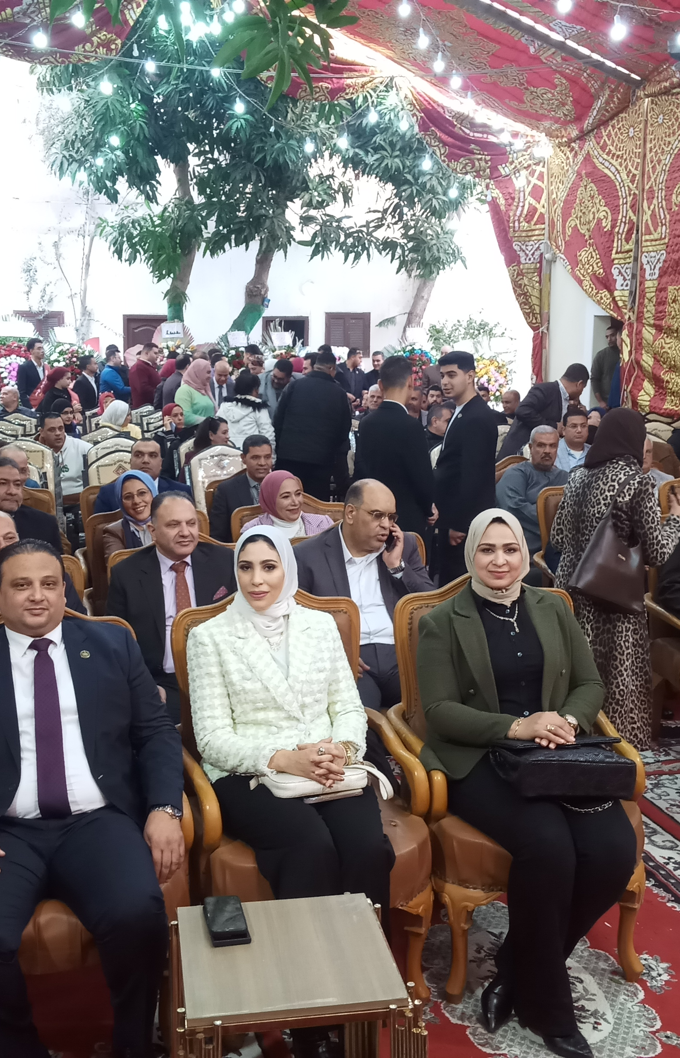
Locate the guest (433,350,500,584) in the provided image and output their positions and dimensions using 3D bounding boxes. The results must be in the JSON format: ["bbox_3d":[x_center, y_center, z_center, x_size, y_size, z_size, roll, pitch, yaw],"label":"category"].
[{"bbox_3d":[0.664,-0.050,6.095,0.300,1.779,0.470,-3,10,-15],"label":"guest"}]

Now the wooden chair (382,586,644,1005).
[{"bbox_3d":[0.514,0.723,3.458,0.660,1.110,0.700,-2,10,-14],"label":"wooden chair"}]

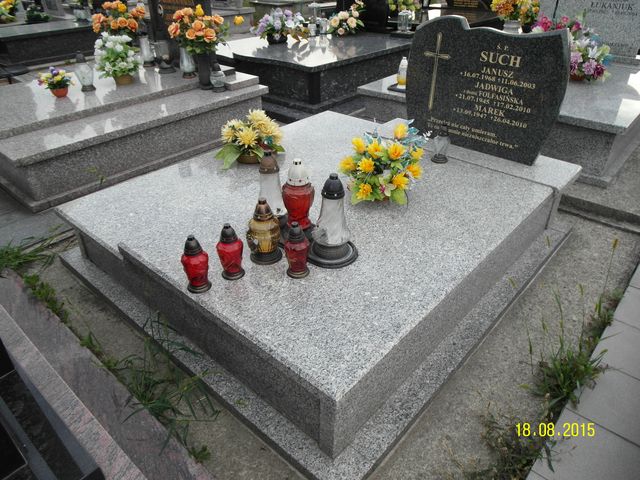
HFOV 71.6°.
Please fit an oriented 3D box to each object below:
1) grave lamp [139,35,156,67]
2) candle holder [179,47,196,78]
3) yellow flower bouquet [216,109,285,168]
[{"bbox_3d":[-1.847,-2.033,4.735,0.143,0.303,0.143,25,41,35],"label":"grave lamp"},{"bbox_3d":[-1.176,-1.608,3.908,0.157,0.314,0.157,25,40,35],"label":"candle holder"},{"bbox_3d":[-0.430,-0.623,2.724,0.392,0.304,0.363,25,40,35],"label":"yellow flower bouquet"}]

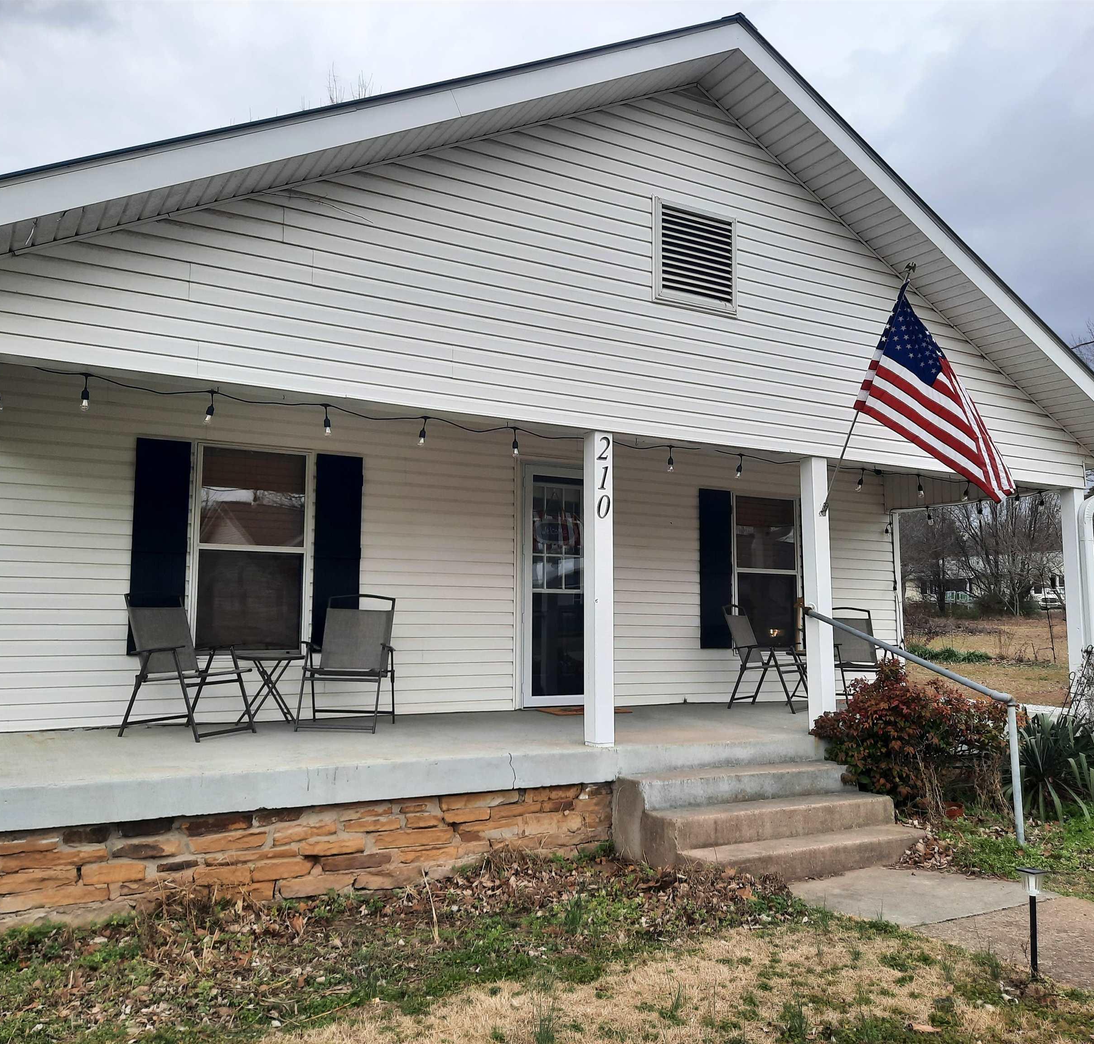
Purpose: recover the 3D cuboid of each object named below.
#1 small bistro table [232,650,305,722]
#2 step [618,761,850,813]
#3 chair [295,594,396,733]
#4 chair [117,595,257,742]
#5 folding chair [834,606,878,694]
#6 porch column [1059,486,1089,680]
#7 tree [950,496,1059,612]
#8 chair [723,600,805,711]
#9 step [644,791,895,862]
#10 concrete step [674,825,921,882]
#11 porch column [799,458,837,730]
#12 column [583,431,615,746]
[{"bbox_3d":[-1.932,1.167,6.953,0.500,0.490,0.480,4,-7,-30],"label":"small bistro table"},{"bbox_3d":[1.169,1.627,6.251,1.620,0.151,0.350,4,-7,-30],"label":"step"},{"bbox_3d":[-1.379,0.970,7.024,0.570,0.910,0.660,0,-6,4],"label":"chair"},{"bbox_3d":[-2.310,0.910,6.508,0.660,0.910,0.570,-3,-7,23],"label":"chair"},{"bbox_3d":[2.913,1.241,9.342,0.570,0.910,0.660,1,-6,-6],"label":"folding chair"},{"bbox_3d":[4.651,0.688,8.804,0.145,1.960,0.135,4,-7,-30],"label":"porch column"},{"bbox_3d":[28.802,1.423,63.499,7.000,9.000,7.000,-3,-7,24],"label":"tree"},{"bbox_3d":[1.960,1.183,8.854,0.660,0.910,0.570,-4,-8,33],"label":"chair"},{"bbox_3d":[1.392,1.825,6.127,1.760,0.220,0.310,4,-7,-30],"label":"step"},{"bbox_3d":[1.478,1.886,5.659,1.630,0.165,0.281,4,-7,-30],"label":"concrete step"},{"bbox_3d":[1.943,0.510,7.229,0.140,1.955,0.135,4,-7,-30],"label":"porch column"},{"bbox_3d":[0.327,0.414,6.329,0.130,1.960,0.130,4,-7,-30],"label":"column"}]

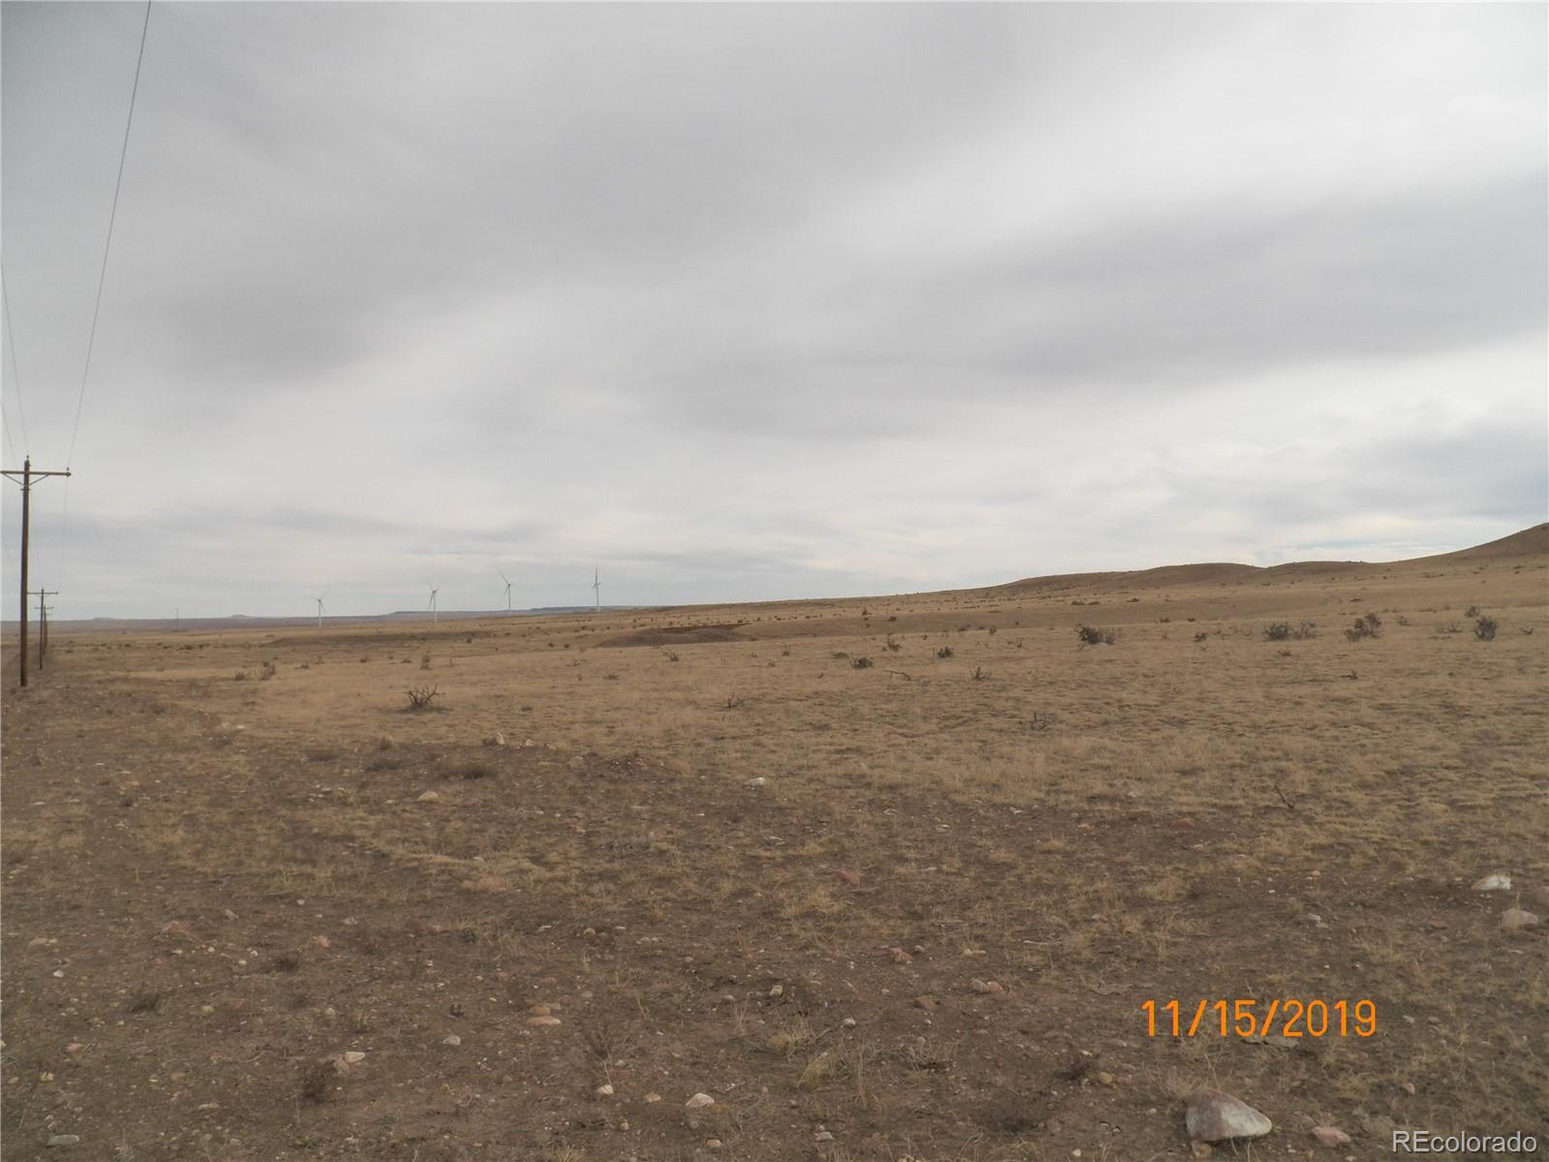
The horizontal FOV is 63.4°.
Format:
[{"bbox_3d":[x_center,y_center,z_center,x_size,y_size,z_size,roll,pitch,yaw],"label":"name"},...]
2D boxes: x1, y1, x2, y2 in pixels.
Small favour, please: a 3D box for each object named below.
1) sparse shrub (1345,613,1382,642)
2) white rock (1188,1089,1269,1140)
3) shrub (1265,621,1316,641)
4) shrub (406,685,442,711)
[{"bbox_3d":[21.636,1.710,46.000,1.246,1.066,1.150,-1,-2,25],"label":"sparse shrub"},{"bbox_3d":[1.396,1.642,3.850,0.245,0.125,0.190,-1,-2,20],"label":"white rock"},{"bbox_3d":[19.360,1.861,47.000,1.762,0.772,1.300,-1,-2,22],"label":"shrub"},{"bbox_3d":[-7.154,2.377,25.500,0.711,0.542,0.700,1,-2,-16],"label":"shrub"}]

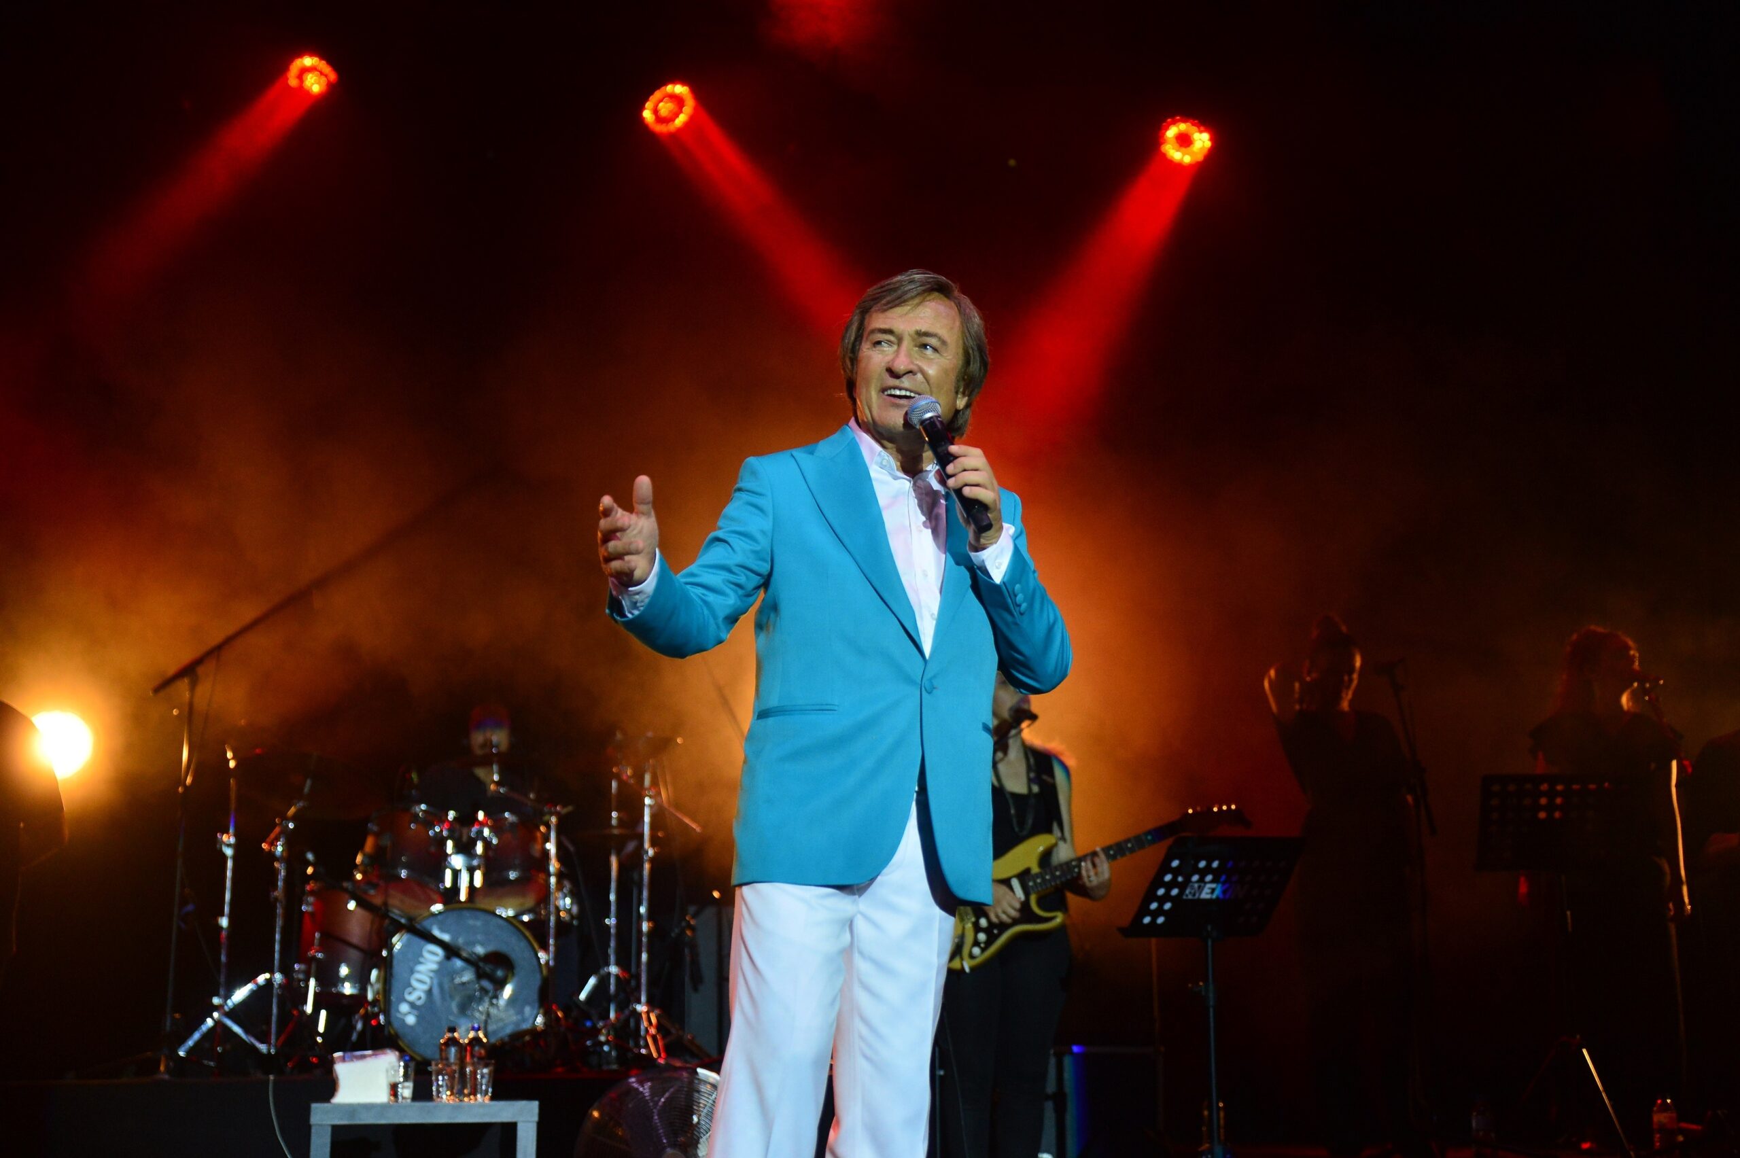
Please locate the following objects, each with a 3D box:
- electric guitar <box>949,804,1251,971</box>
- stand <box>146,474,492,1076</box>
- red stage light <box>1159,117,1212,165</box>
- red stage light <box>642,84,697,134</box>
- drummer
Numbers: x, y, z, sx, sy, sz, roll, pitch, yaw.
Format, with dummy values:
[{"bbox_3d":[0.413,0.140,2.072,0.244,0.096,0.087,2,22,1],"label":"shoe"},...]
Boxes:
[{"bbox_3d":[0.573,0.810,7.060,0.985,0.325,0.080,-21,-23,-5],"label":"electric guitar"},{"bbox_3d":[-1.985,0.677,8.928,1.250,2.153,0.500,2,-12,-14],"label":"stand"},{"bbox_3d":[1.617,-2.252,12.707,0.300,0.230,0.300,-8,-57,31],"label":"red stage light"},{"bbox_3d":[-1.014,-2.335,12.252,0.300,0.230,0.300,10,-59,-40],"label":"red stage light"},{"bbox_3d":[-1.513,1.165,9.552,0.650,1.449,0.800,0,-12,-4],"label":"drummer"}]

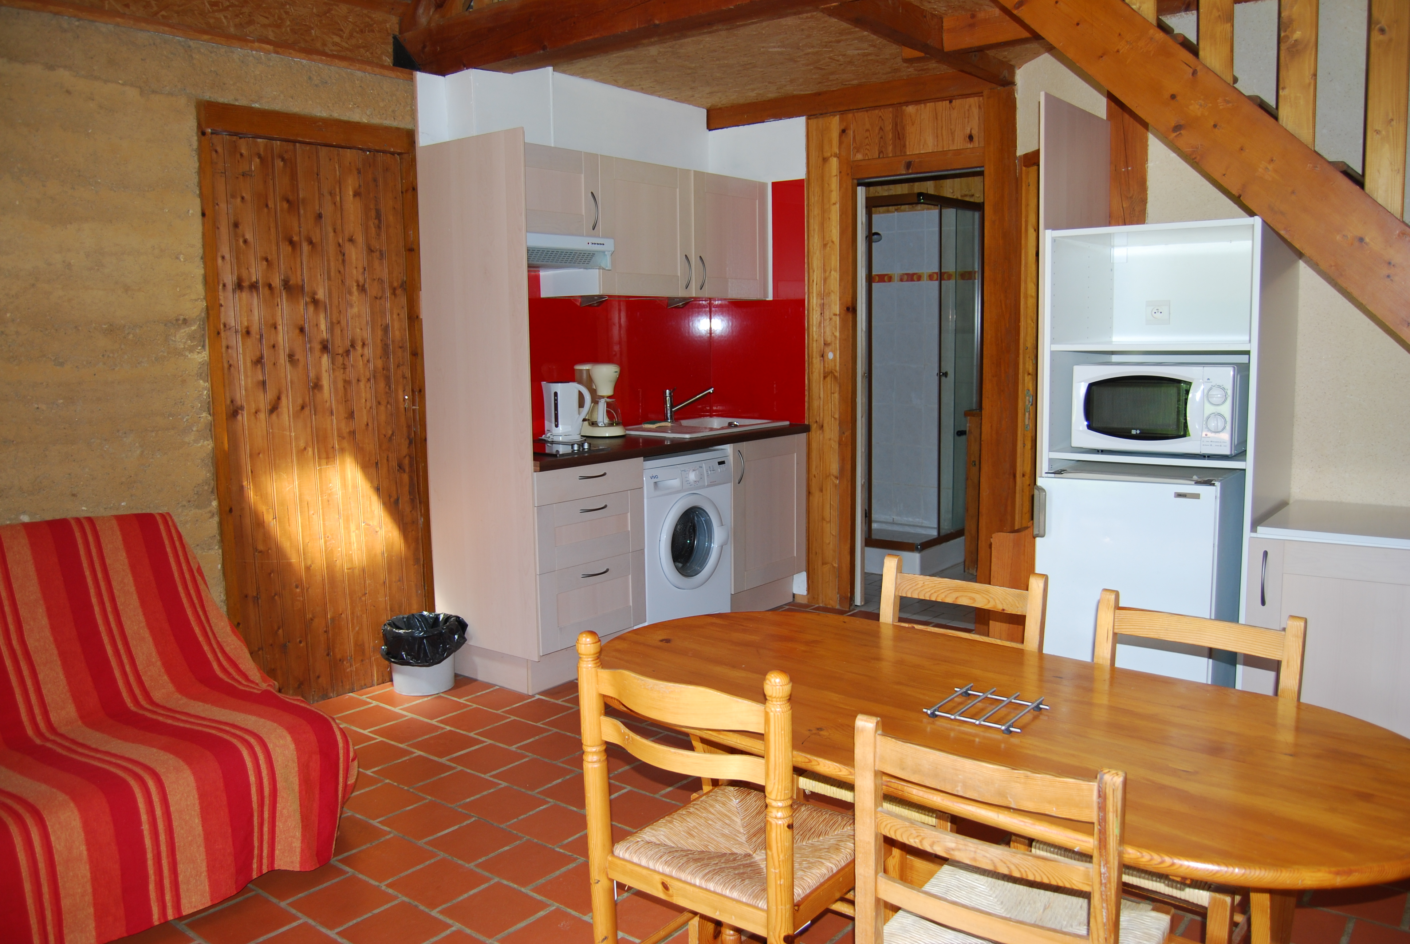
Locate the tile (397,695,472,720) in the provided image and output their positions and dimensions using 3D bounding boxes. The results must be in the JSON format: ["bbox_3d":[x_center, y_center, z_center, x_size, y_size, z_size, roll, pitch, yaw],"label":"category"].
[{"bbox_3d":[-0.968,0.858,3.821,0.195,0.012,0.193,5,9,38],"label":"tile"}]

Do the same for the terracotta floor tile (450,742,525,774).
[{"bbox_3d":[-0.686,0.914,3.358,0.195,0.012,0.193,5,9,38],"label":"terracotta floor tile"}]

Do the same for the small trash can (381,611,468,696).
[{"bbox_3d":[-1.123,0.719,4.225,0.320,0.270,0.310,-3,8,-15],"label":"small trash can"}]

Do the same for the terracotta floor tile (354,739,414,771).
[{"bbox_3d":[-1.075,0.932,3.468,0.193,0.012,0.187,5,9,38],"label":"terracotta floor tile"}]

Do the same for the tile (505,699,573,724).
[{"bbox_3d":[-0.621,0.895,3.947,0.202,0.015,0.193,5,10,37],"label":"tile"}]

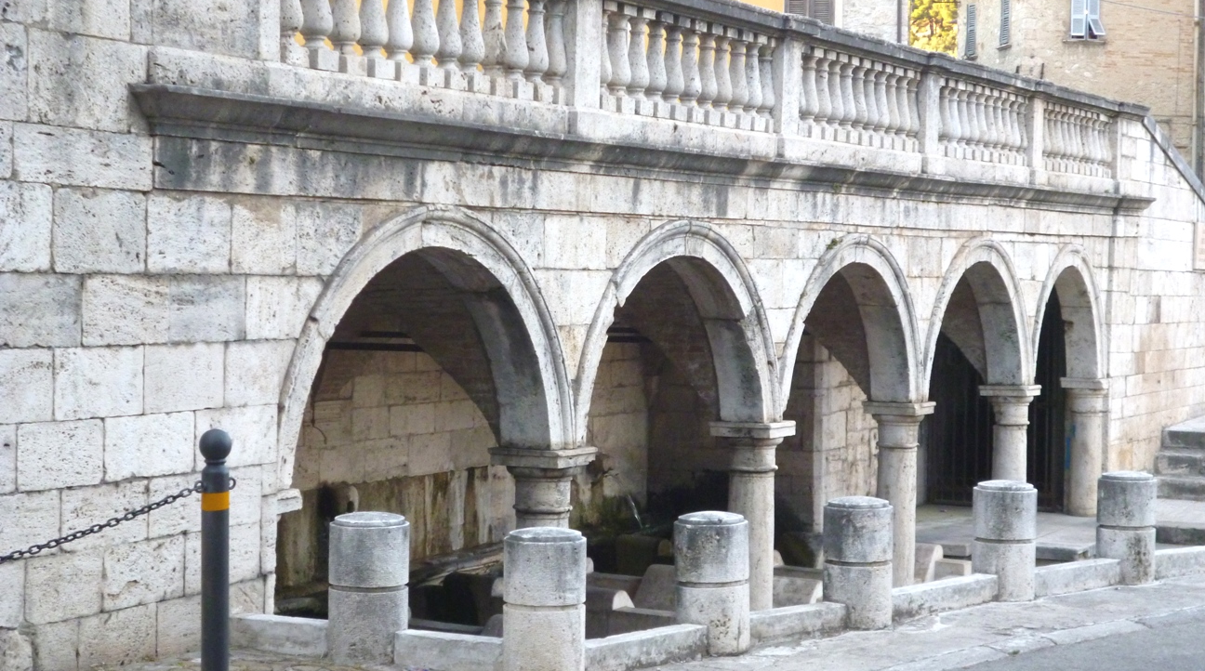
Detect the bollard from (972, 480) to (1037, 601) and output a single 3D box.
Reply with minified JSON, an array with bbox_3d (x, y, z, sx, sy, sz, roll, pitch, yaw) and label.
[{"bbox_3d":[2.228,1.129,12.156,0.354,0.637,0.354,2,2,29],"label":"bollard"}]

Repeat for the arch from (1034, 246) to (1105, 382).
[{"bbox_3d":[4.311,-0.195,20.786,0.360,1.296,2.215,1,2,29],"label":"arch"}]

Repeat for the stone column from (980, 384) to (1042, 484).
[{"bbox_3d":[3.698,1.148,19.944,0.439,1.402,0.439,2,2,29],"label":"stone column"}]

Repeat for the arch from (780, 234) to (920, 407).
[{"bbox_3d":[1.745,-0.093,16.195,0.360,1.297,2.648,1,2,29],"label":"arch"}]

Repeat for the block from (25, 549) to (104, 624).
[{"bbox_3d":[-2.300,1.016,8.978,0.270,0.263,0.444,1,2,29],"label":"block"}]

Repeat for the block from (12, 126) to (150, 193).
[{"bbox_3d":[-2.214,-0.721,8.919,0.300,0.229,0.817,2,2,29],"label":"block"}]

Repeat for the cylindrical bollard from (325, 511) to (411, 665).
[{"bbox_3d":[-1.035,1.108,9.719,0.354,0.630,0.354,1,2,0],"label":"cylindrical bollard"}]

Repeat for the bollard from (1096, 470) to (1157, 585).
[{"bbox_3d":[3.100,1.141,12.948,0.343,0.635,0.343,1,2,14],"label":"bollard"}]

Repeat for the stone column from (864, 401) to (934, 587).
[{"bbox_3d":[2.325,1.315,17.317,0.452,1.579,0.452,1,2,29],"label":"stone column"}]

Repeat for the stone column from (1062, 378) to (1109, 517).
[{"bbox_3d":[4.843,1.107,22.008,0.421,1.375,0.378,2,2,29],"label":"stone column"}]

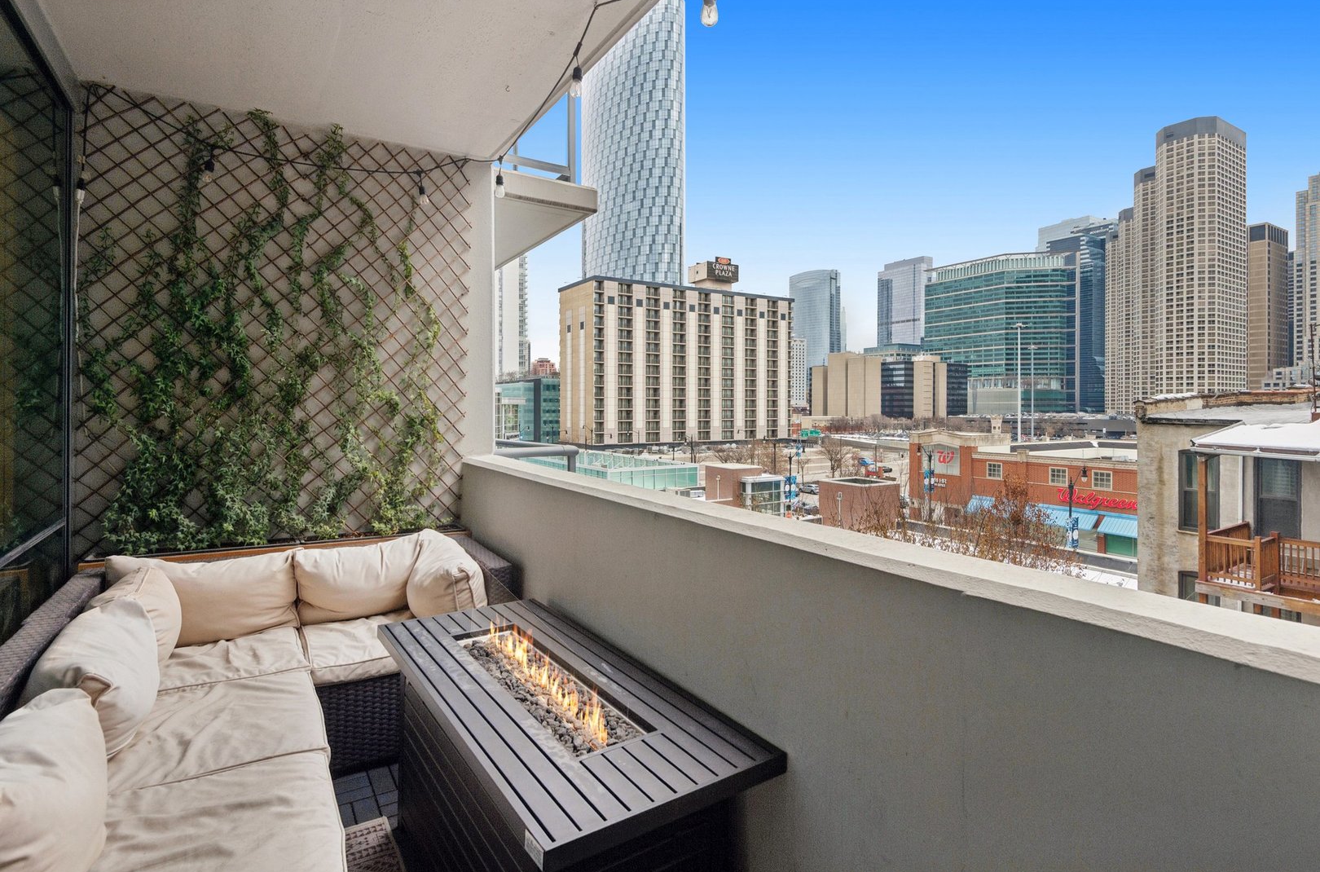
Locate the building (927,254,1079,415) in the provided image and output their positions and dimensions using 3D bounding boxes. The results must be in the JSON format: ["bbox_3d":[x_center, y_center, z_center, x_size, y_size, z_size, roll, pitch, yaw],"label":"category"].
[{"bbox_3d":[281.000,-76.000,486.000,66.000,136.000,102.000,-1,2,-38],"label":"building"}]

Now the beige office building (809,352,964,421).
[{"bbox_3d":[160.600,-32.000,418.000,72.000,54.000,80.000,-1,2,-34],"label":"beige office building"}]

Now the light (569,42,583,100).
[{"bbox_3d":[-0.321,-1.405,2.250,0.052,0.205,0.052,0,1,0],"label":"light"}]

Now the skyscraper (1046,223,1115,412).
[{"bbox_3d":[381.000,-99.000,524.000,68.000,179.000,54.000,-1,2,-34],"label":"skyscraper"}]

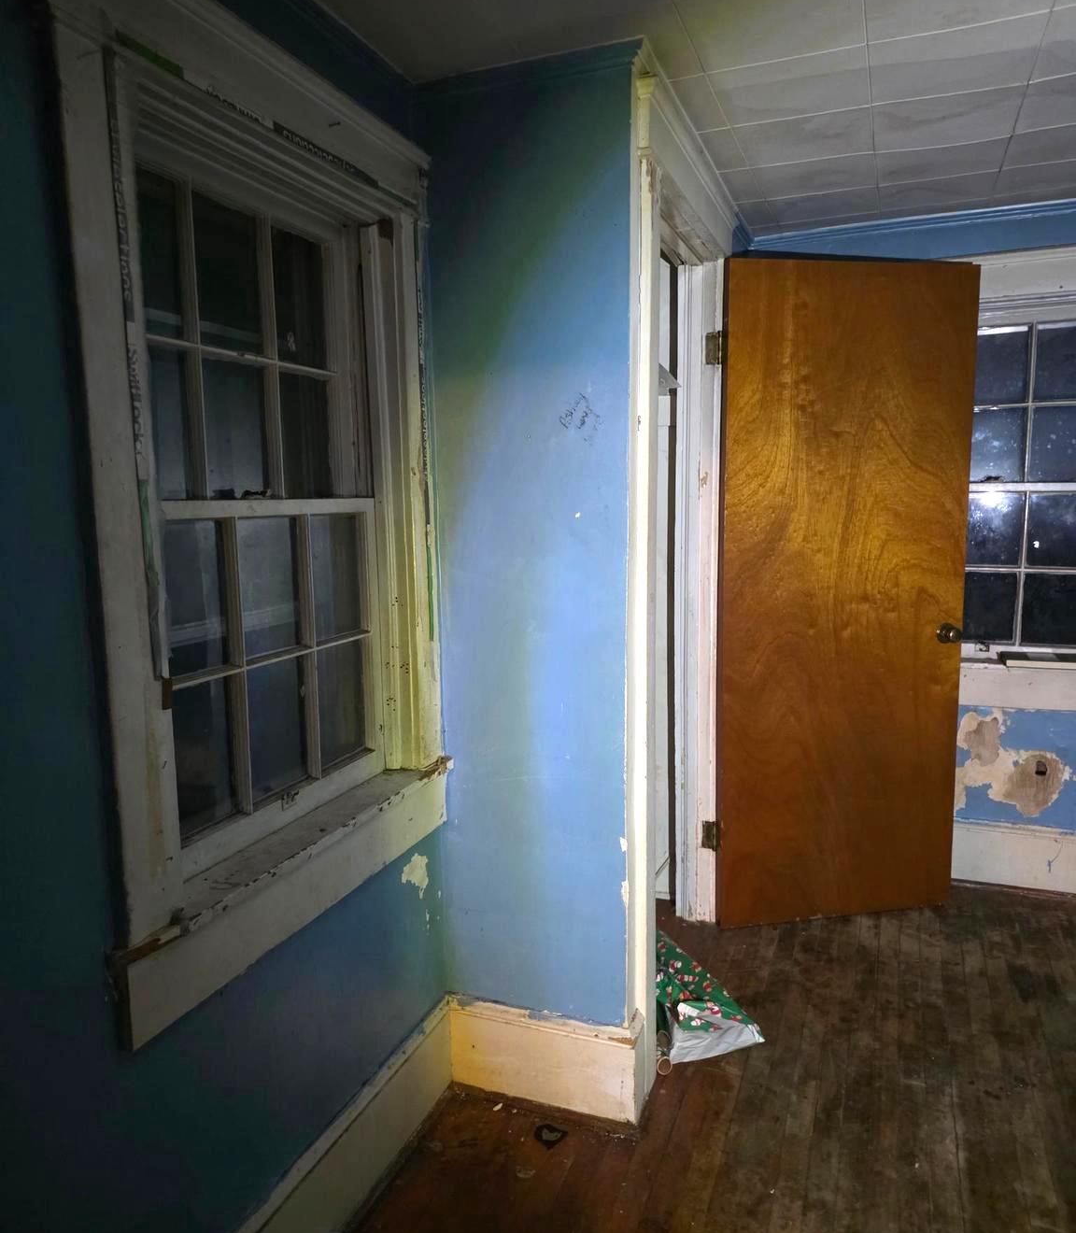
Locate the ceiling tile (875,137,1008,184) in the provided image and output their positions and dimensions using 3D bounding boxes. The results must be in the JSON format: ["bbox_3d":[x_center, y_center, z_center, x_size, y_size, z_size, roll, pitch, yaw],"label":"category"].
[{"bbox_3d":[1.031,-1.175,2.447,0.305,0.015,0.305,2,8,20],"label":"ceiling tile"}]

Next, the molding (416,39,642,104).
[{"bbox_3d":[-0.027,-1.058,1.866,0.489,0.040,0.036,2,8,20],"label":"molding"}]

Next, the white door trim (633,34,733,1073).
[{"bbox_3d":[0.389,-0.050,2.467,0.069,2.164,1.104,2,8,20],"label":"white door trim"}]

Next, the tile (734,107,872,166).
[{"bbox_3d":[0.640,-1.148,2.280,0.305,0.015,0.305,2,8,20],"label":"tile"}]

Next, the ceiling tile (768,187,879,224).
[{"bbox_3d":[0.845,-1.220,2.819,0.305,0.015,0.305,2,8,20],"label":"ceiling tile"}]

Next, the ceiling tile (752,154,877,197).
[{"bbox_3d":[0.744,-1.185,2.555,0.305,0.015,0.305,2,8,20],"label":"ceiling tile"}]

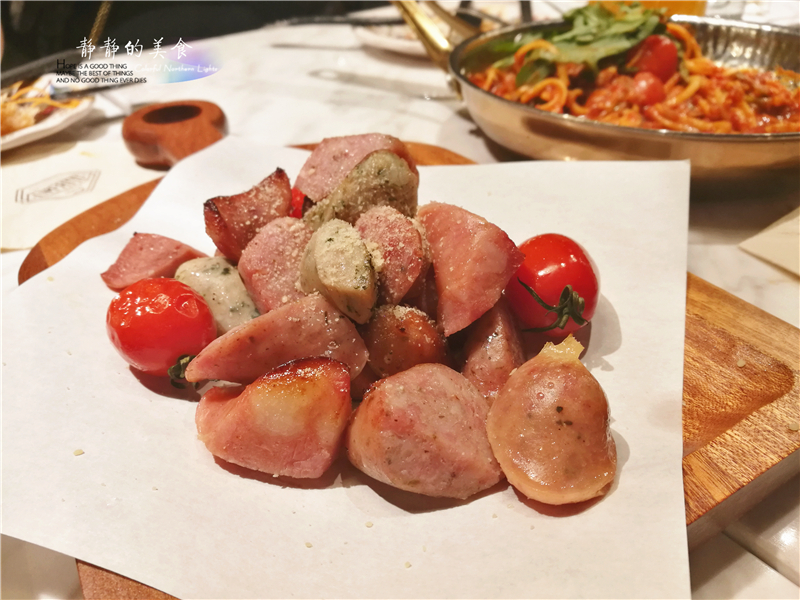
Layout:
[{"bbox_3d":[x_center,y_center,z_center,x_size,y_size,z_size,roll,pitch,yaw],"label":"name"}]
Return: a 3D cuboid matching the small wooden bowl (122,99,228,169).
[{"bbox_3d":[-0.136,-0.101,0.380,0.061,0.030,0.061,-2,36,0],"label":"small wooden bowl"}]

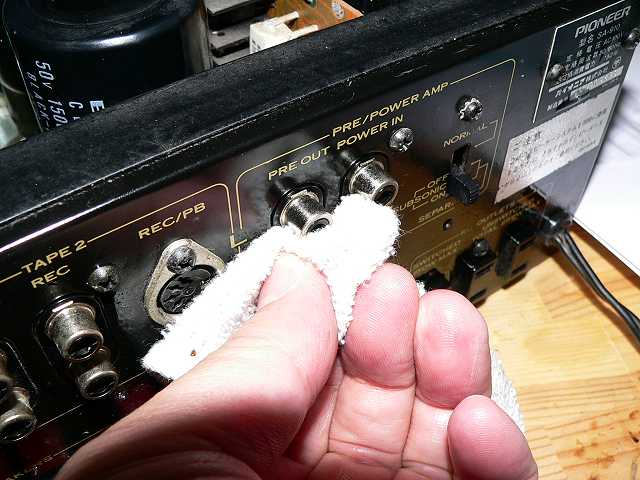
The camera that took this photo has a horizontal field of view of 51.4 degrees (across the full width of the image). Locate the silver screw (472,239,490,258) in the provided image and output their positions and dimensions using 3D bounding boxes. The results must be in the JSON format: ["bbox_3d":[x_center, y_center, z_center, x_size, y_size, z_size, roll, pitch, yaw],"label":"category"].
[{"bbox_3d":[0.056,0.003,0.231,0.006,0.006,0.003,-27,50,-24],"label":"silver screw"}]

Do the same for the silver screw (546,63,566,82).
[{"bbox_3d":[0.069,-0.048,0.194,0.006,0.006,0.003,-27,50,-24],"label":"silver screw"}]

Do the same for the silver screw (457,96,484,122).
[{"bbox_3d":[0.041,-0.034,0.178,0.007,0.007,0.003,-27,50,-24],"label":"silver screw"}]

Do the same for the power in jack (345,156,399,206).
[{"bbox_3d":[0.014,-0.013,0.169,0.010,0.010,0.008,-27,50,-24],"label":"power in jack"}]

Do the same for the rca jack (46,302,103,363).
[{"bbox_3d":[-0.050,0.019,0.137,0.010,0.010,0.008,-27,50,-24],"label":"rca jack"}]

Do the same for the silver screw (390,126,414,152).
[{"bbox_3d":[0.021,-0.025,0.170,0.006,0.006,0.003,-27,50,-24],"label":"silver screw"}]

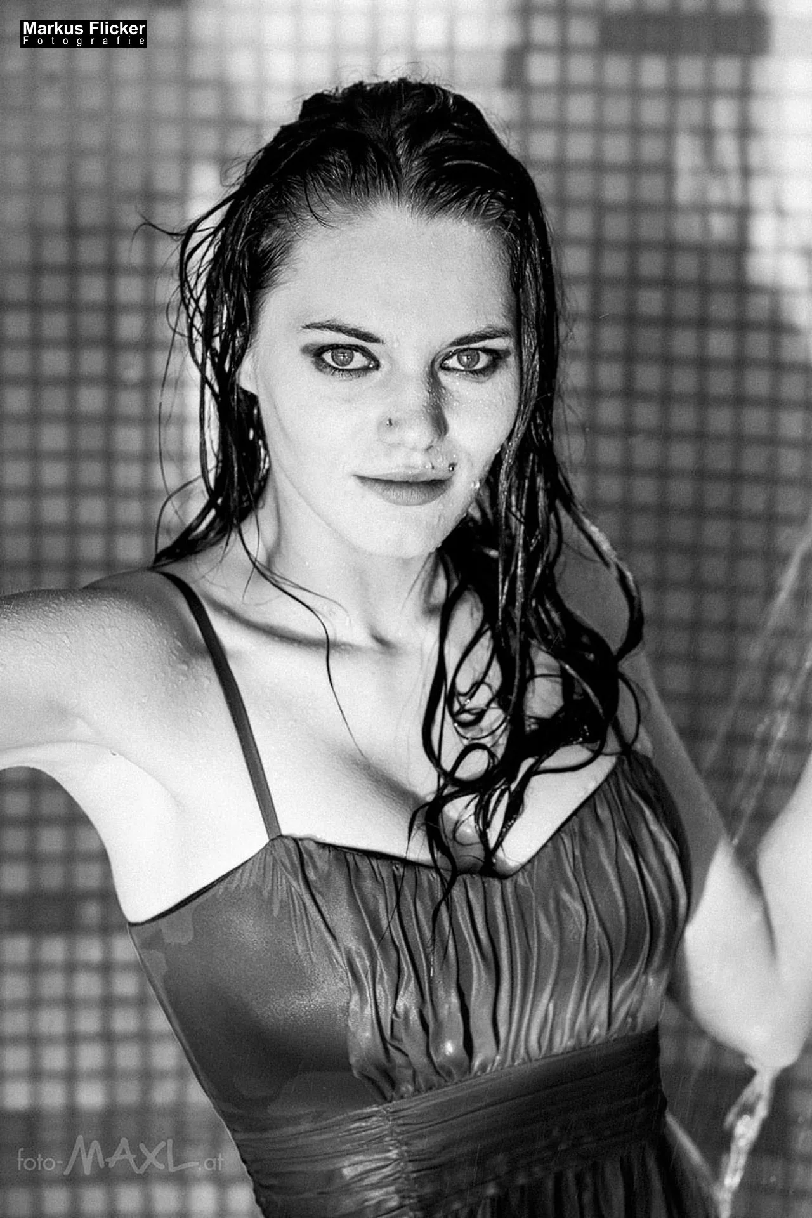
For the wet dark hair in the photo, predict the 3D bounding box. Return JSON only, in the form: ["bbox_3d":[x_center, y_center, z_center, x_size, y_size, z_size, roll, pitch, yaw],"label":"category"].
[{"bbox_3d":[-0.004,-0.074,1.765,0.245,0.405,0.220,-2,9,-15],"label":"wet dark hair"}]

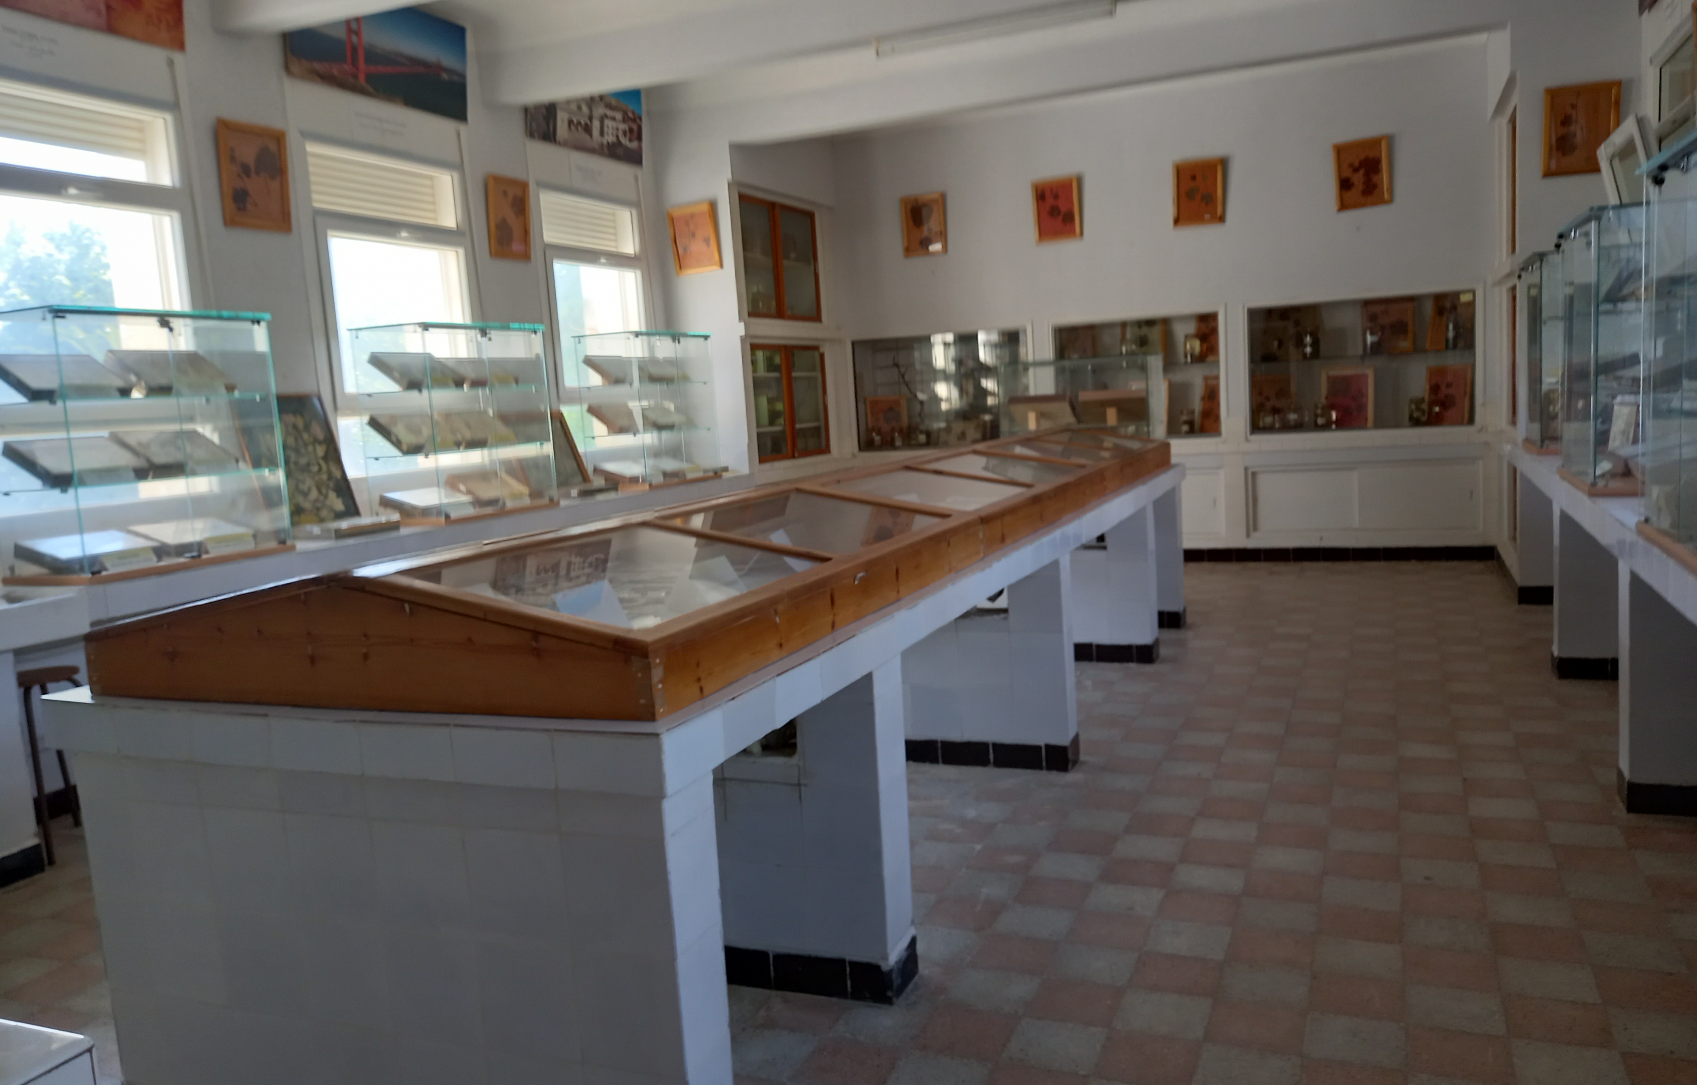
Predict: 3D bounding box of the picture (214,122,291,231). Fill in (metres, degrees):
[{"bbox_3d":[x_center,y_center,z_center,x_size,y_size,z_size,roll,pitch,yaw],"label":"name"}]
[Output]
[{"bbox_3d":[-2.714,-1.670,5.619,0.035,0.469,0.372,3,9,23],"label":"picture"}]

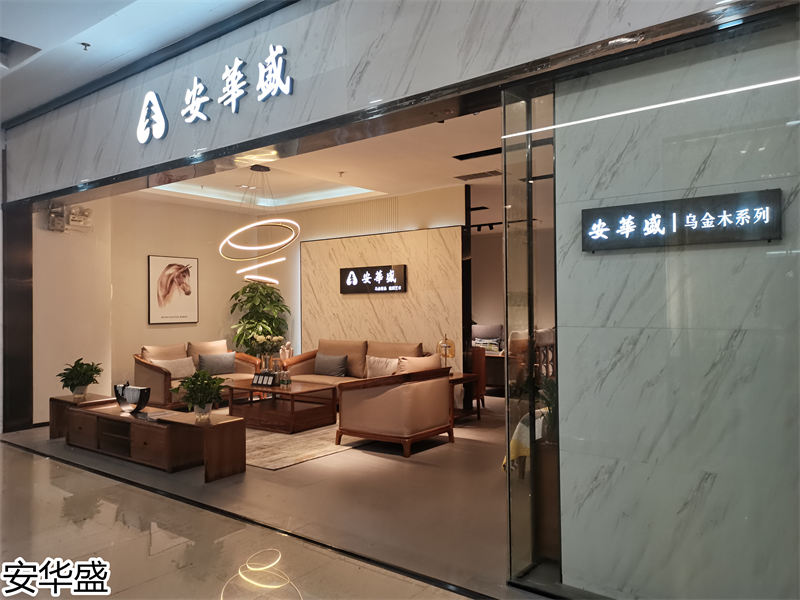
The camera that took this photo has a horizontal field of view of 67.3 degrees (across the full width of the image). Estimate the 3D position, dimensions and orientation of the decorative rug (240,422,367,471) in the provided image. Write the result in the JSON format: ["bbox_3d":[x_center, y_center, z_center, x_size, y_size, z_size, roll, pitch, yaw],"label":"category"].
[{"bbox_3d":[-1.584,1.541,7.418,3.175,0.015,2.749,-1,-1,37],"label":"decorative rug"}]

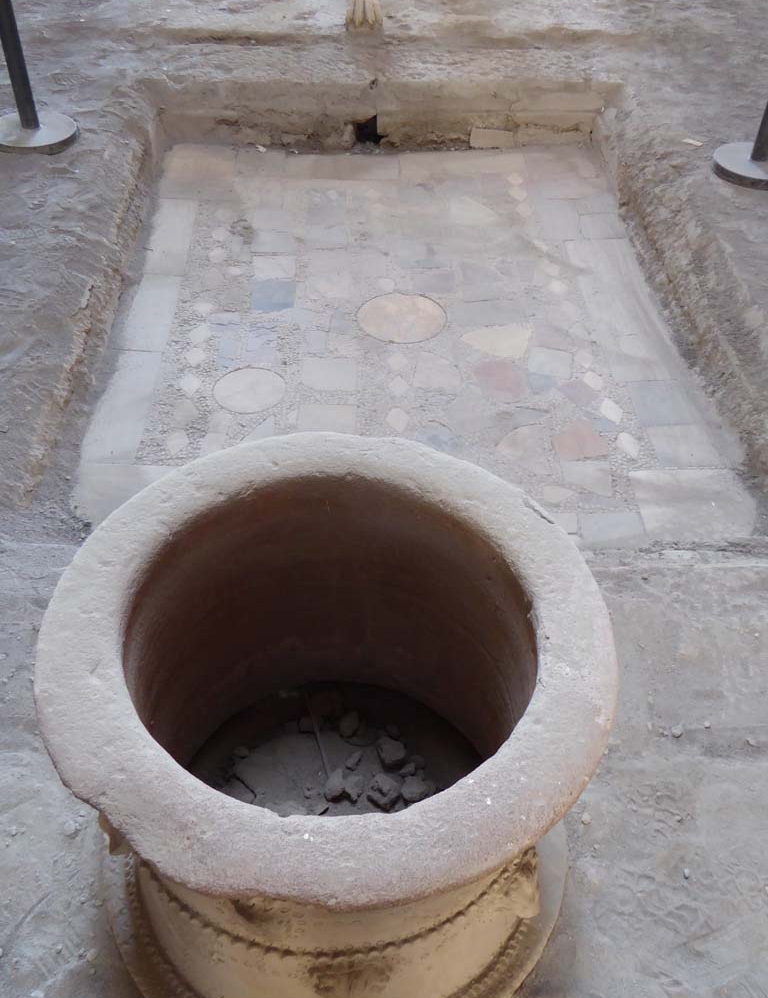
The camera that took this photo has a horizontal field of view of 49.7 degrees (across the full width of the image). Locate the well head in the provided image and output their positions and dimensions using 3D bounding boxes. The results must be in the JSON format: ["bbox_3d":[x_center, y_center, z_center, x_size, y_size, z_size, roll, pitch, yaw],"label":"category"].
[{"bbox_3d":[-0.068,0.331,1.178,0.720,0.540,0.720,3,46,0],"label":"well head"}]

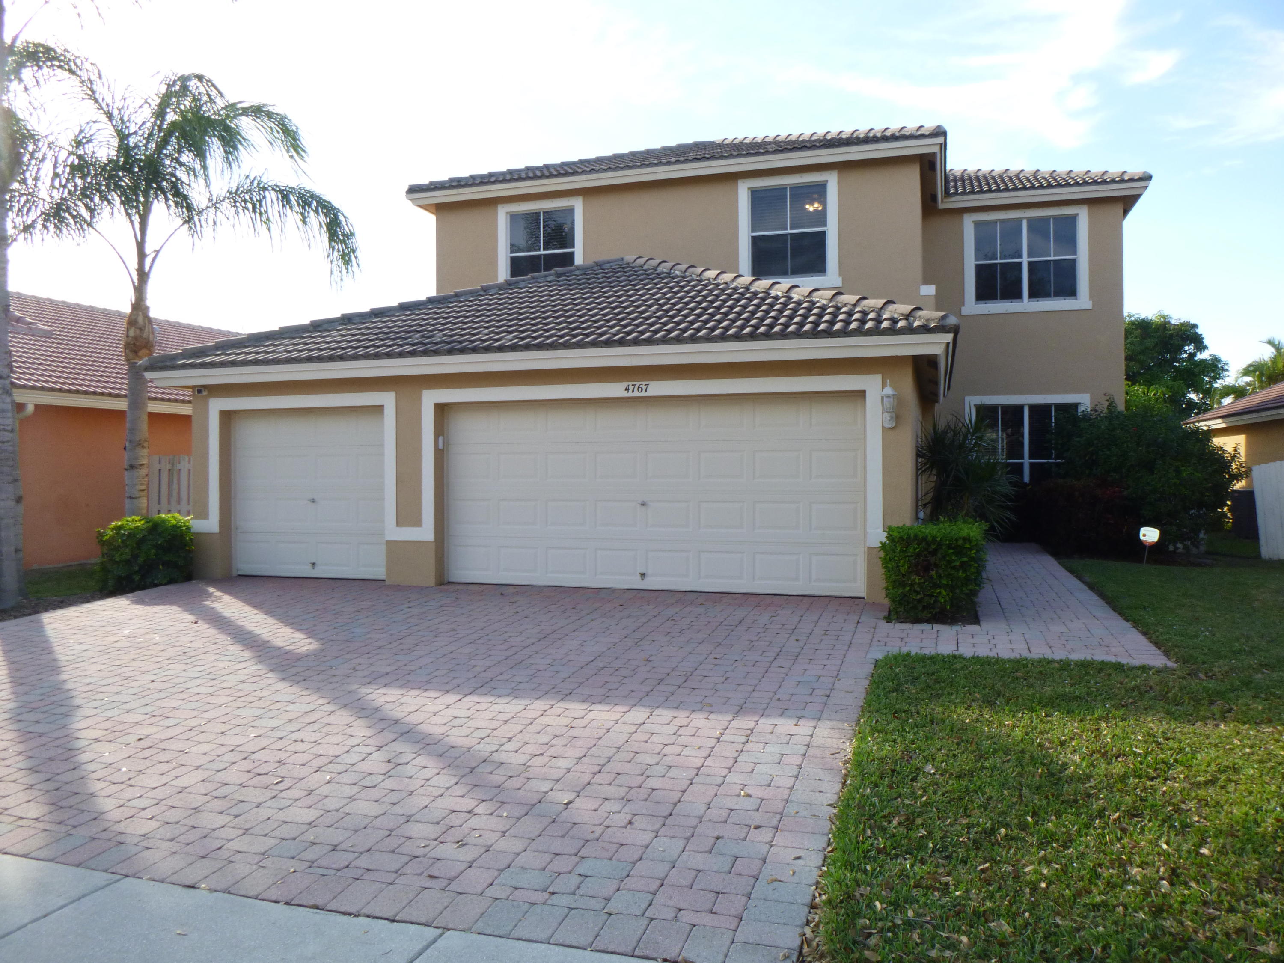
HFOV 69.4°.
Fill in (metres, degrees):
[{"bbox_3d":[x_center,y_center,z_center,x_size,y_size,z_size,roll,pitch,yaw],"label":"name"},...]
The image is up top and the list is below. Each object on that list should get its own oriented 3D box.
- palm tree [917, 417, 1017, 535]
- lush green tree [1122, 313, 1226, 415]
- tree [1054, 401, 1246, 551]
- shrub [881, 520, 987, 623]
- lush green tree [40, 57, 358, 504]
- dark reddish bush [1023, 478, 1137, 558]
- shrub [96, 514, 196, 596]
[{"bbox_3d":[3.750,0.220,10.750,1.150,1.900,1.150,0,0,17],"label":"palm tree"},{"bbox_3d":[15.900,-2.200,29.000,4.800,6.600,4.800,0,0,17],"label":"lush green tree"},{"bbox_3d":[7.766,-0.100,14.238,2.650,2.250,2.400,0,0,17],"label":"tree"},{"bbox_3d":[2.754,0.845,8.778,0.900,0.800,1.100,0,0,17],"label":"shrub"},{"bbox_3d":[-5.950,-2.180,12.300,4.100,6.950,4.100,0,0,17],"label":"lush green tree"},{"bbox_3d":[6.542,0.500,13.937,1.300,1.080,1.700,0,0,17],"label":"dark reddish bush"},{"bbox_3d":[-6.050,0.820,11.250,0.880,0.880,0.880,0,0,17],"label":"shrub"}]

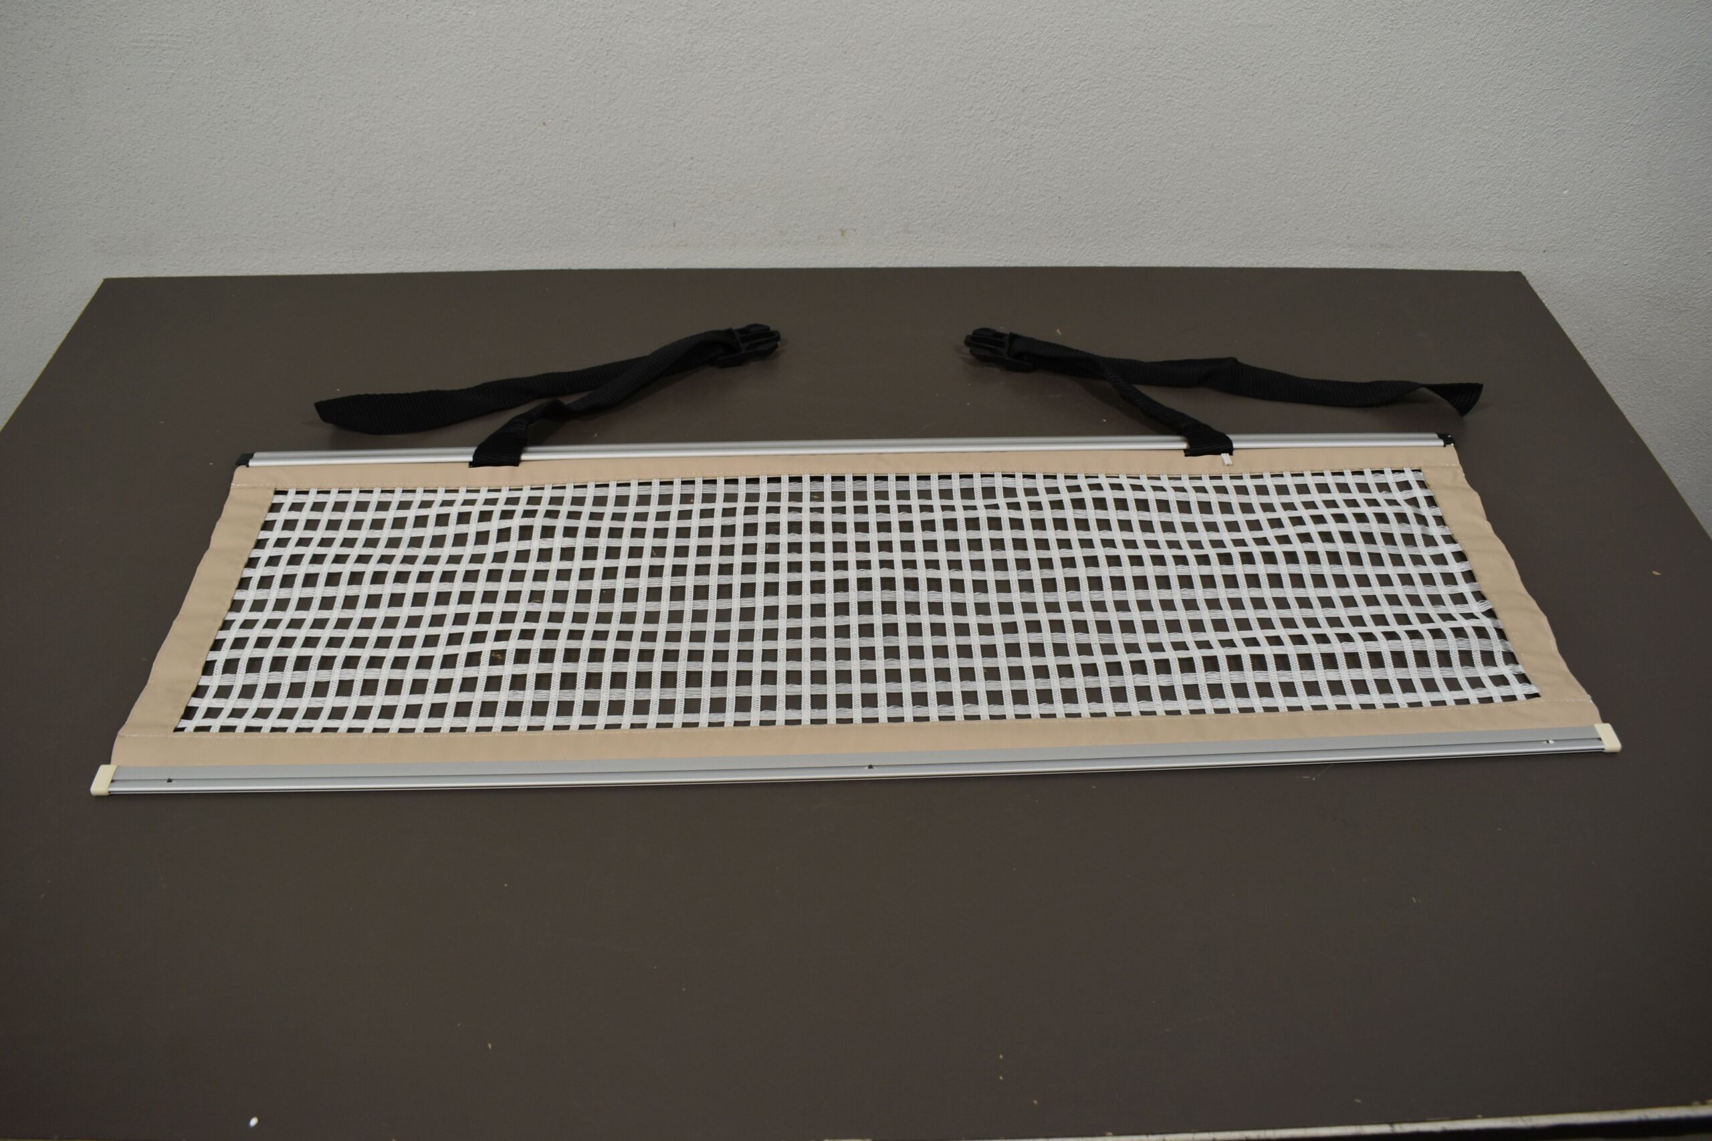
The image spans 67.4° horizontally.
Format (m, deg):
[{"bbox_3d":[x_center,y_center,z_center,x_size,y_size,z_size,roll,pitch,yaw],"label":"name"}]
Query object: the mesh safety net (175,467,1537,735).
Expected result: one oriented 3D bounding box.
[{"bbox_3d":[0.009,0.010,1.020,0.998,0.011,0.257,-1,46,-3],"label":"mesh safety net"}]

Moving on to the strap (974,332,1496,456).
[{"bbox_3d":[0.326,-0.154,1.169,0.475,0.037,0.139,10,47,8],"label":"strap"}]

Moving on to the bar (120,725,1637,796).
[{"bbox_3d":[0.016,0.132,0.906,1.080,0.009,0.021,-1,46,-3],"label":"bar"}]

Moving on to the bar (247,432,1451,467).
[{"bbox_3d":[0.003,-0.107,1.133,1.080,0.011,0.015,-1,46,-3],"label":"bar"}]

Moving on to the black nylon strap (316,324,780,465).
[{"bbox_3d":[-0.258,-0.153,1.151,0.420,0.037,0.128,-15,49,-16],"label":"black nylon strap"}]

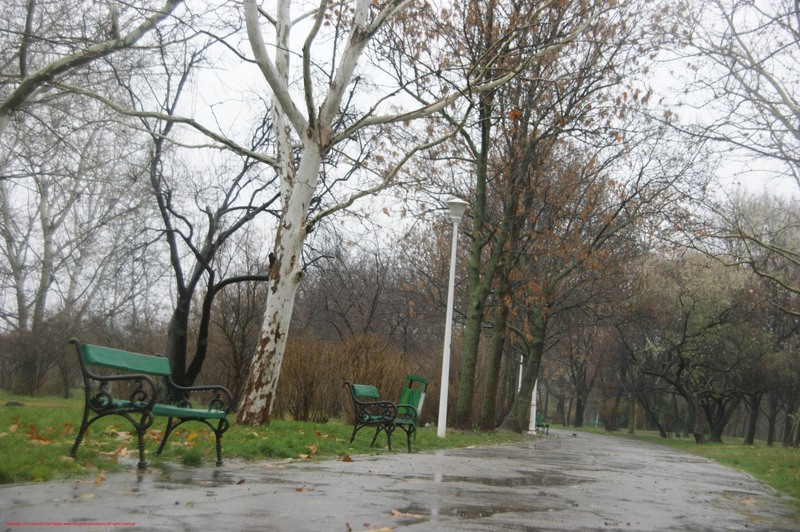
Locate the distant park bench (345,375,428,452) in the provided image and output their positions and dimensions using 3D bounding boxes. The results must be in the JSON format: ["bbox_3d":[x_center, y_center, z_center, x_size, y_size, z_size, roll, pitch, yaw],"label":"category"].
[{"bbox_3d":[-0.237,1.927,18.873,0.680,0.840,1.620,3,-6,10],"label":"distant park bench"}]

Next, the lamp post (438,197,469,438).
[{"bbox_3d":[0.981,1.024,29.748,0.470,4.840,0.470,4,-6,0],"label":"lamp post"}]

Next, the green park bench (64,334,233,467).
[{"bbox_3d":[-1.804,1.026,10.853,0.680,0.840,1.620,2,-6,13],"label":"green park bench"}]

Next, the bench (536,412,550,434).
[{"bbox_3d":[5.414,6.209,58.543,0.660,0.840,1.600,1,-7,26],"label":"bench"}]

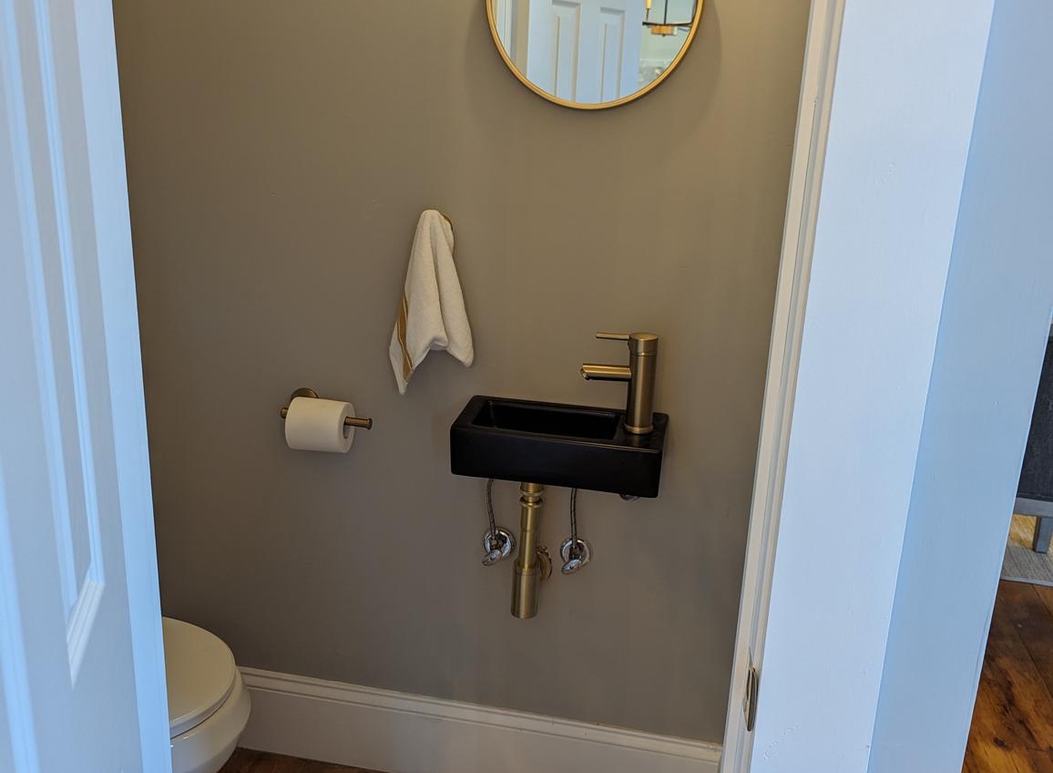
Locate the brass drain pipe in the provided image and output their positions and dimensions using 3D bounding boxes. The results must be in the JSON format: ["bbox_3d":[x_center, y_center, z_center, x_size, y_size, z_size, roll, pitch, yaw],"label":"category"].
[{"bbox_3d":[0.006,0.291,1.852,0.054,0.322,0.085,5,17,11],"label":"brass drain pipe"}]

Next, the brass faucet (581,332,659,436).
[{"bbox_3d":[0.161,-0.011,1.718,0.138,0.176,0.050,5,17,11],"label":"brass faucet"}]

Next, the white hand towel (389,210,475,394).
[{"bbox_3d":[-0.176,-0.150,1.816,0.169,0.357,0.070,5,17,11],"label":"white hand towel"}]

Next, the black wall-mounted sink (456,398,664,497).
[{"bbox_3d":[0.065,0.105,1.776,0.370,0.091,0.191,5,17,11],"label":"black wall-mounted sink"}]

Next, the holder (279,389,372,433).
[{"bbox_3d":[-0.378,0.051,1.905,0.187,0.060,0.098,5,17,11],"label":"holder"}]

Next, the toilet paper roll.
[{"bbox_3d":[-0.395,0.075,1.875,0.104,0.100,0.100,5,17,11],"label":"toilet paper roll"}]

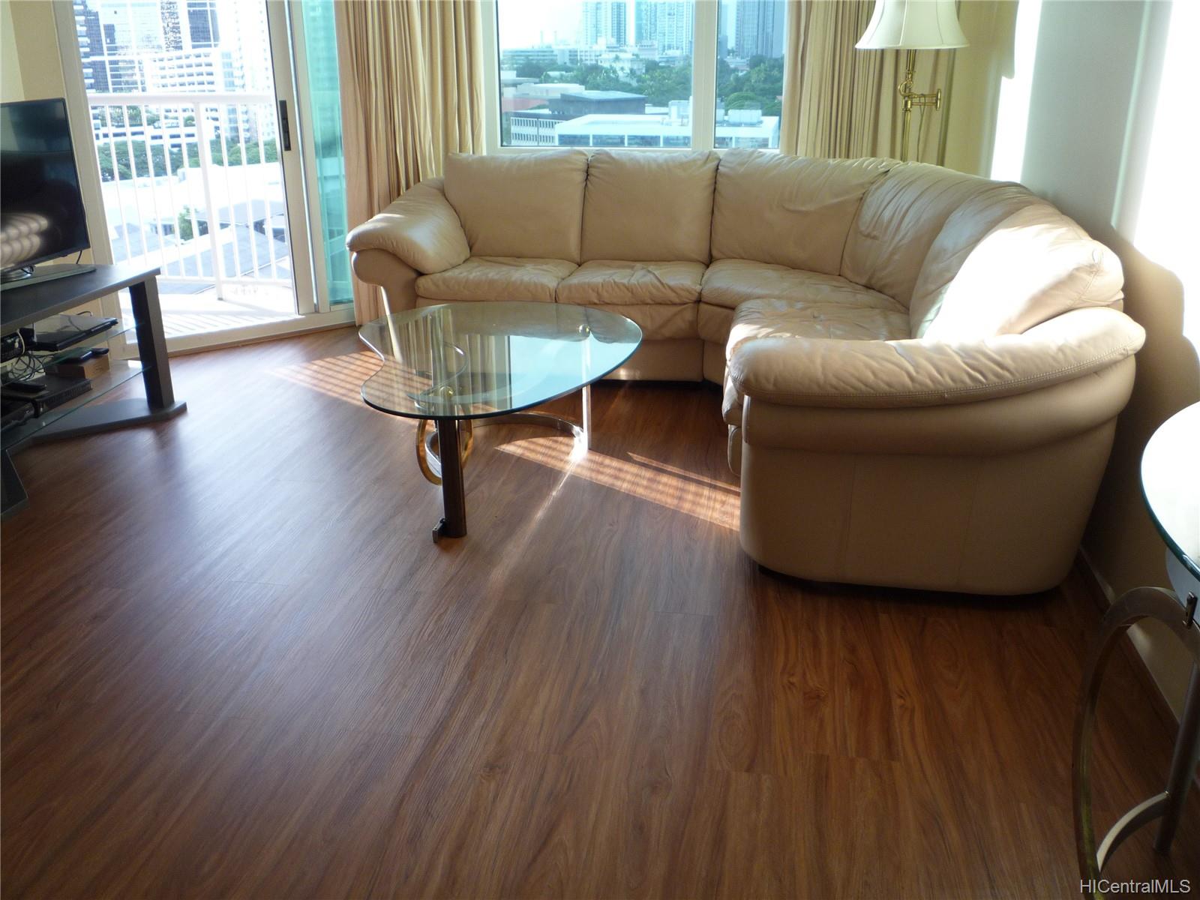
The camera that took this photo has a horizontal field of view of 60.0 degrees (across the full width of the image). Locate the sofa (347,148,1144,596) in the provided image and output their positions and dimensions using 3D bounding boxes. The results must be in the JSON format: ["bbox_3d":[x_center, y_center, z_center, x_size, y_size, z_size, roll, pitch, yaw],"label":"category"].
[{"bbox_3d":[0.175,-0.535,3.835,2.657,0.917,2.554,3,20,8],"label":"sofa"}]

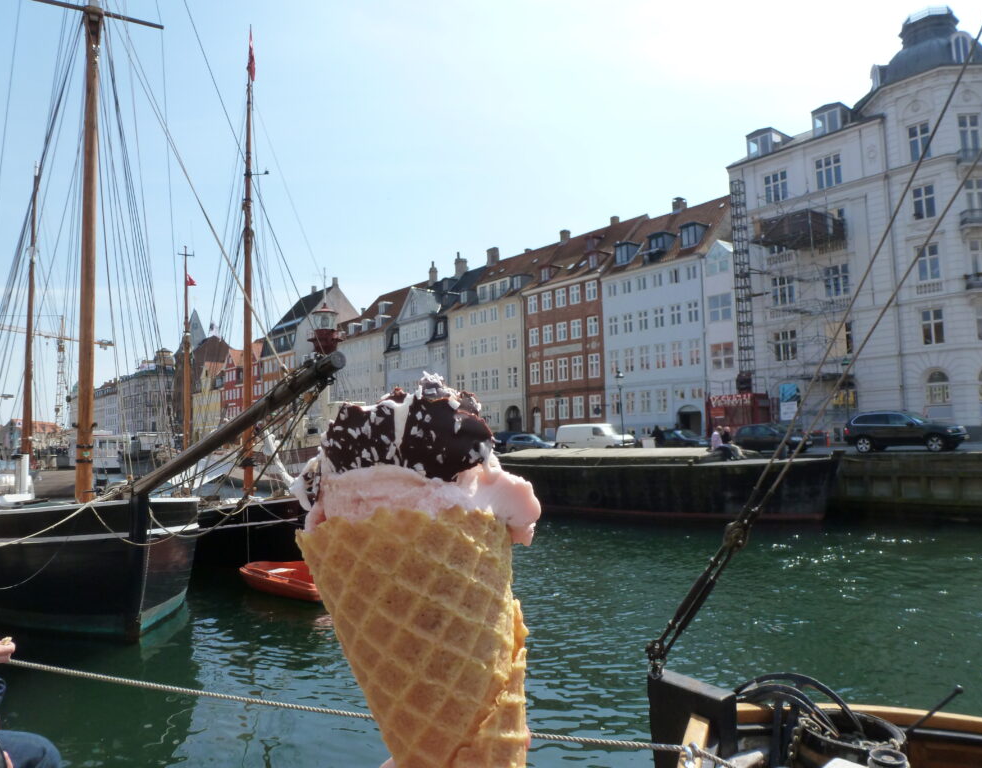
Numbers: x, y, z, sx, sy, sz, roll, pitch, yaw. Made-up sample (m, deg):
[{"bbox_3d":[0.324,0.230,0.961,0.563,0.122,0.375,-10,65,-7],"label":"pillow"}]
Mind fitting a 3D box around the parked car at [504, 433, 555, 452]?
[{"bbox_3d":[2.649,4.202,49.500,1.730,1.470,4.050,3,-7,-41],"label":"parked car"}]

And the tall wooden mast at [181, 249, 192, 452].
[{"bbox_3d":[-11.253,-0.836,26.394,0.250,8.630,0.250,3,-7,-41],"label":"tall wooden mast"}]

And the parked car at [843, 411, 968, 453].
[{"bbox_3d":[17.647,2.022,30.300,1.870,1.720,4.670,3,-7,-41],"label":"parked car"}]

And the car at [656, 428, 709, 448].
[{"bbox_3d":[11.733,3.494,43.500,1.720,1.430,4.100,2,-6,-29],"label":"car"}]

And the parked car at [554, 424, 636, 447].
[{"bbox_3d":[6.520,3.413,44.300,1.880,1.940,4.800,3,-7,-41],"label":"parked car"}]

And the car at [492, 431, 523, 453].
[{"bbox_3d":[2.092,4.500,54.000,1.800,1.720,4.400,3,-7,-41],"label":"car"}]

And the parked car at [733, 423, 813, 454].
[{"bbox_3d":[14.563,2.791,36.600,1.700,1.460,4.000,3,-7,-41],"label":"parked car"}]

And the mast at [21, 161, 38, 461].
[{"bbox_3d":[-12.568,-1.784,19.396,0.260,8.663,0.260,3,-7,-41],"label":"mast"}]

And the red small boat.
[{"bbox_3d":[-3.747,4.136,14.734,3.500,0.580,1.550,-4,-6,33],"label":"red small boat"}]

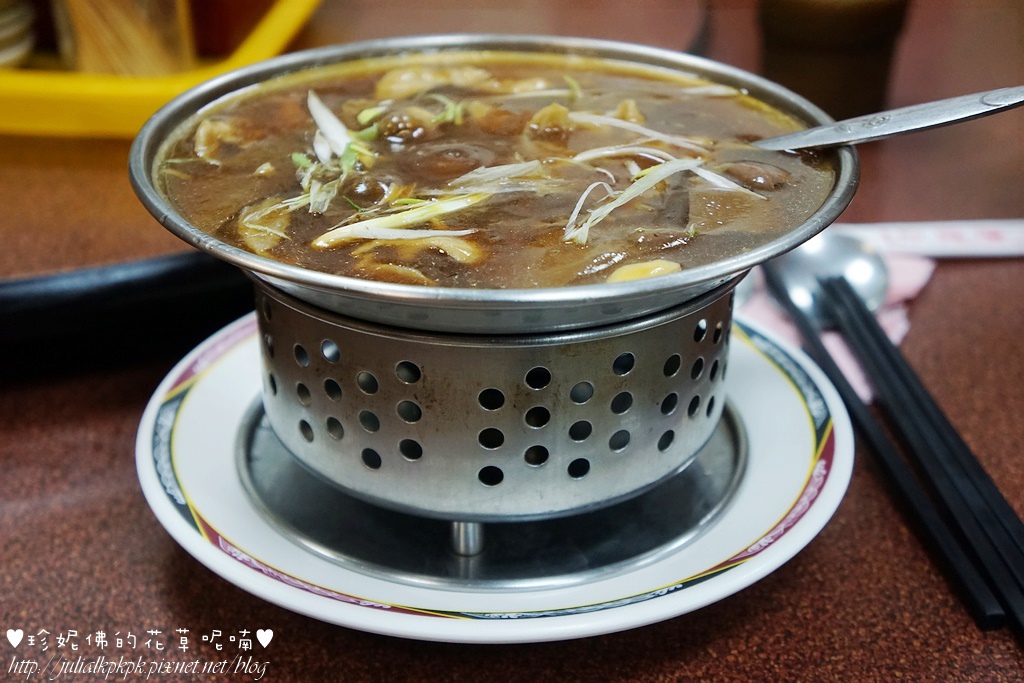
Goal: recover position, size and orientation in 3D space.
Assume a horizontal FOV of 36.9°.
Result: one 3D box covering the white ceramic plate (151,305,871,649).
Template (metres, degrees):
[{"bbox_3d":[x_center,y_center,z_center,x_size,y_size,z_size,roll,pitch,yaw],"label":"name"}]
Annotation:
[{"bbox_3d":[-0.006,0.035,0.534,0.242,0.022,0.242,0,29,0],"label":"white ceramic plate"}]

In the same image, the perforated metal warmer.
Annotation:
[{"bbox_3d":[-0.005,-0.013,0.508,0.162,0.067,0.162,0,29,0],"label":"perforated metal warmer"}]

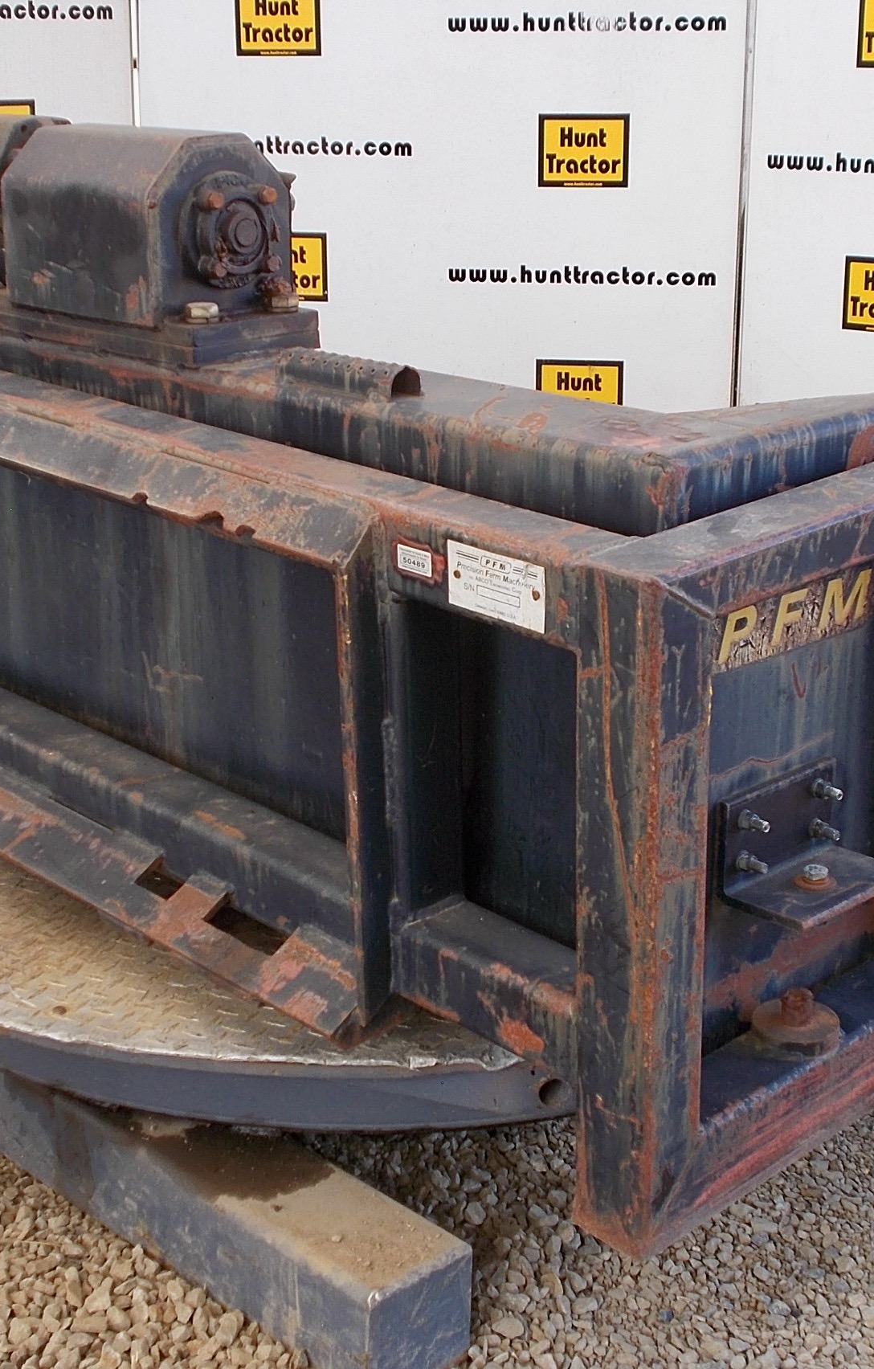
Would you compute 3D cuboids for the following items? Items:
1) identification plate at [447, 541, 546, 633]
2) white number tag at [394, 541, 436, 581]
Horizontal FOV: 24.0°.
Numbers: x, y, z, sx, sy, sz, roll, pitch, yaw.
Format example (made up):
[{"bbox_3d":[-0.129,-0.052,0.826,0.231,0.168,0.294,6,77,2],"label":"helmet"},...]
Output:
[{"bbox_3d":[0.043,-0.072,1.506,0.003,0.049,0.100,-20,27,-39],"label":"identification plate"},{"bbox_3d":[-0.016,-0.094,1.565,0.003,0.023,0.044,-20,27,-39],"label":"white number tag"}]

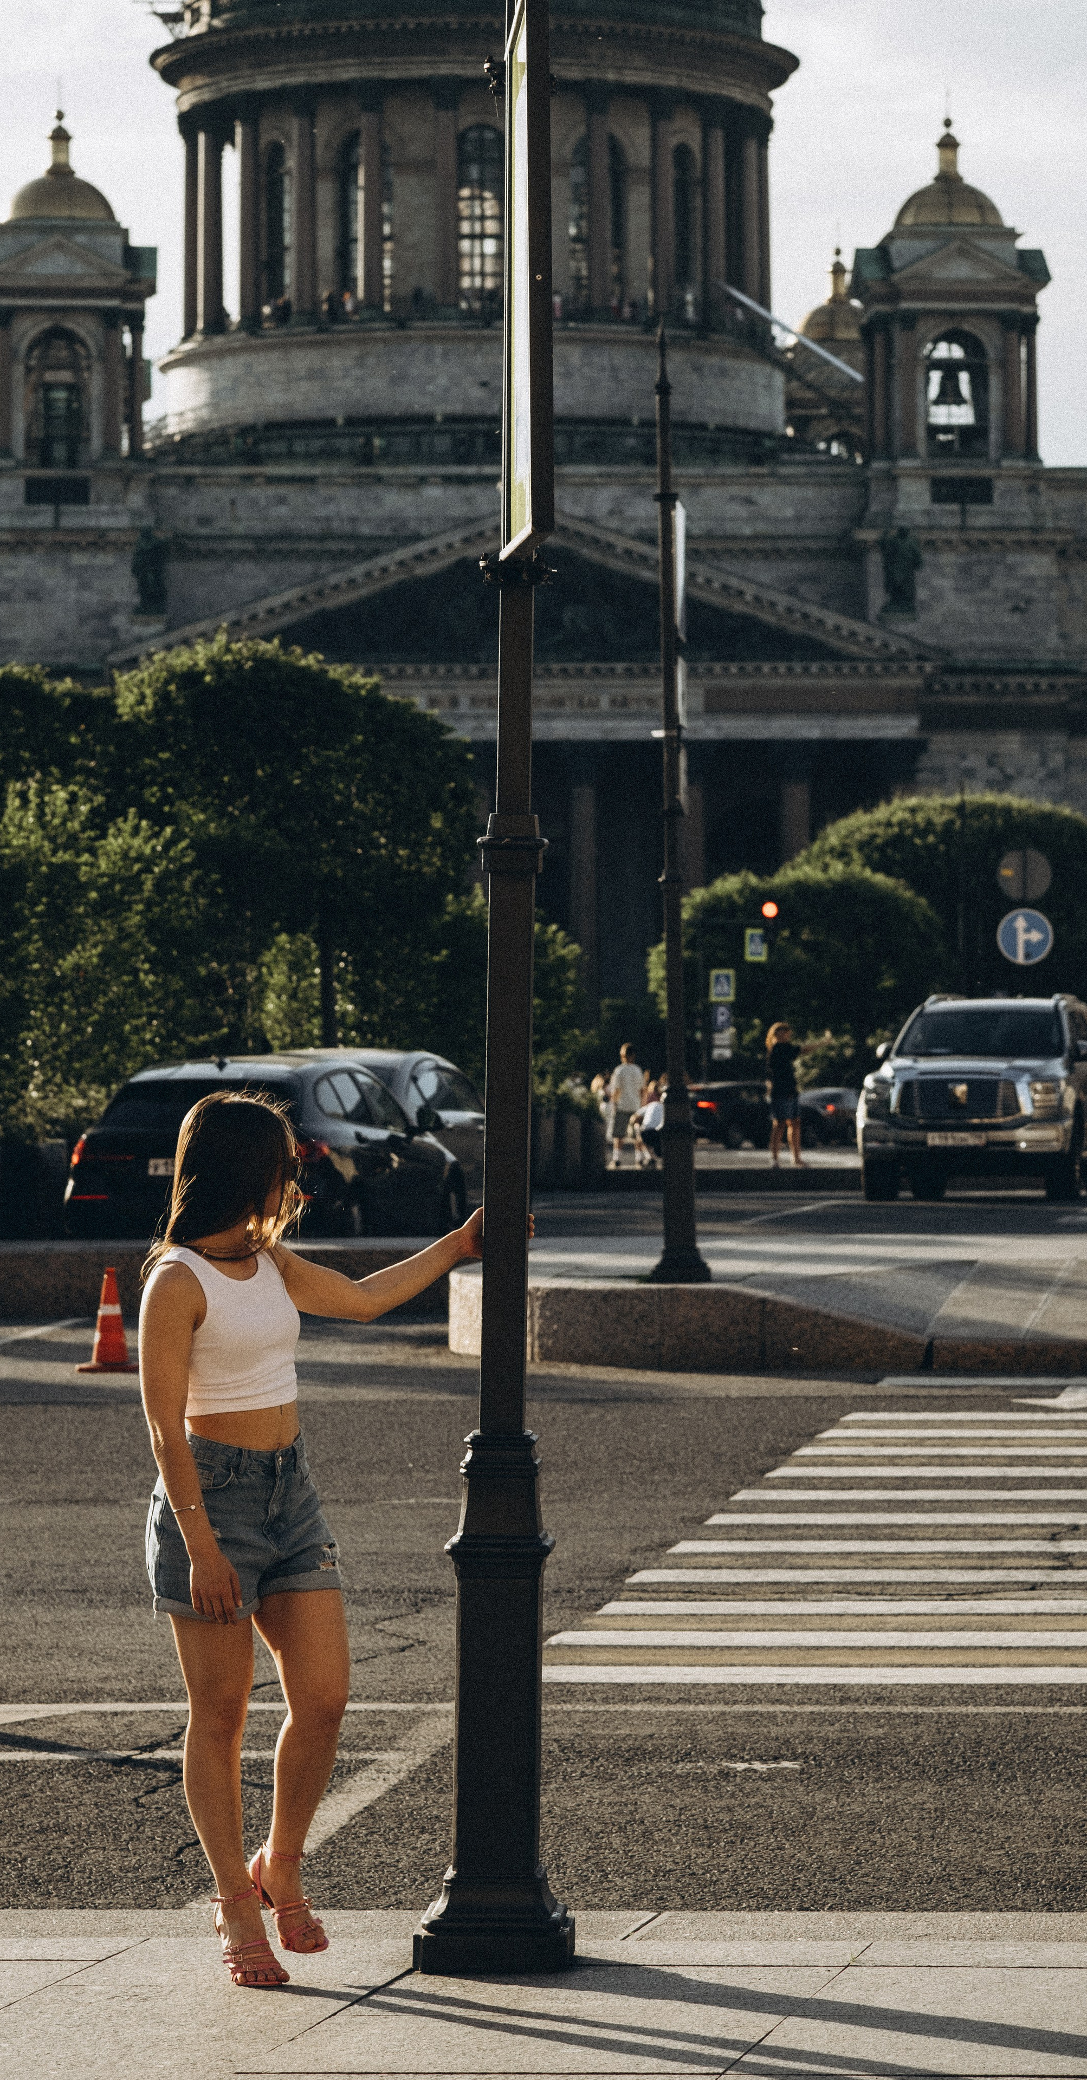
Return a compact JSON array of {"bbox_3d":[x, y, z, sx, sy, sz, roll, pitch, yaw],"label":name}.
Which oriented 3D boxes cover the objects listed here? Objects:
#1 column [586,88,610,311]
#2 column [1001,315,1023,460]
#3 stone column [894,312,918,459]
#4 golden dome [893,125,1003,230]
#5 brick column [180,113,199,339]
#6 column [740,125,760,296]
[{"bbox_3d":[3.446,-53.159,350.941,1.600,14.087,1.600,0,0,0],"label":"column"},{"bbox_3d":[26.110,-36.475,309.300,1.200,8.300,1.200,0,0,-4],"label":"column"},{"bbox_3d":[21.112,-38.091,323.000,1.250,8.800,1.250,0,0,0],"label":"stone column"},{"bbox_3d":[24.853,-52.978,340.526,6.750,6.485,6.750,0,0,-3],"label":"golden dome"},{"bbox_3d":[-21.241,-49.149,335.500,1.350,13.400,1.350,0,0,-4],"label":"brick column"},{"bbox_3d":[12.359,-49.074,332.000,1.300,13.100,1.300,0,0,-4],"label":"column"}]

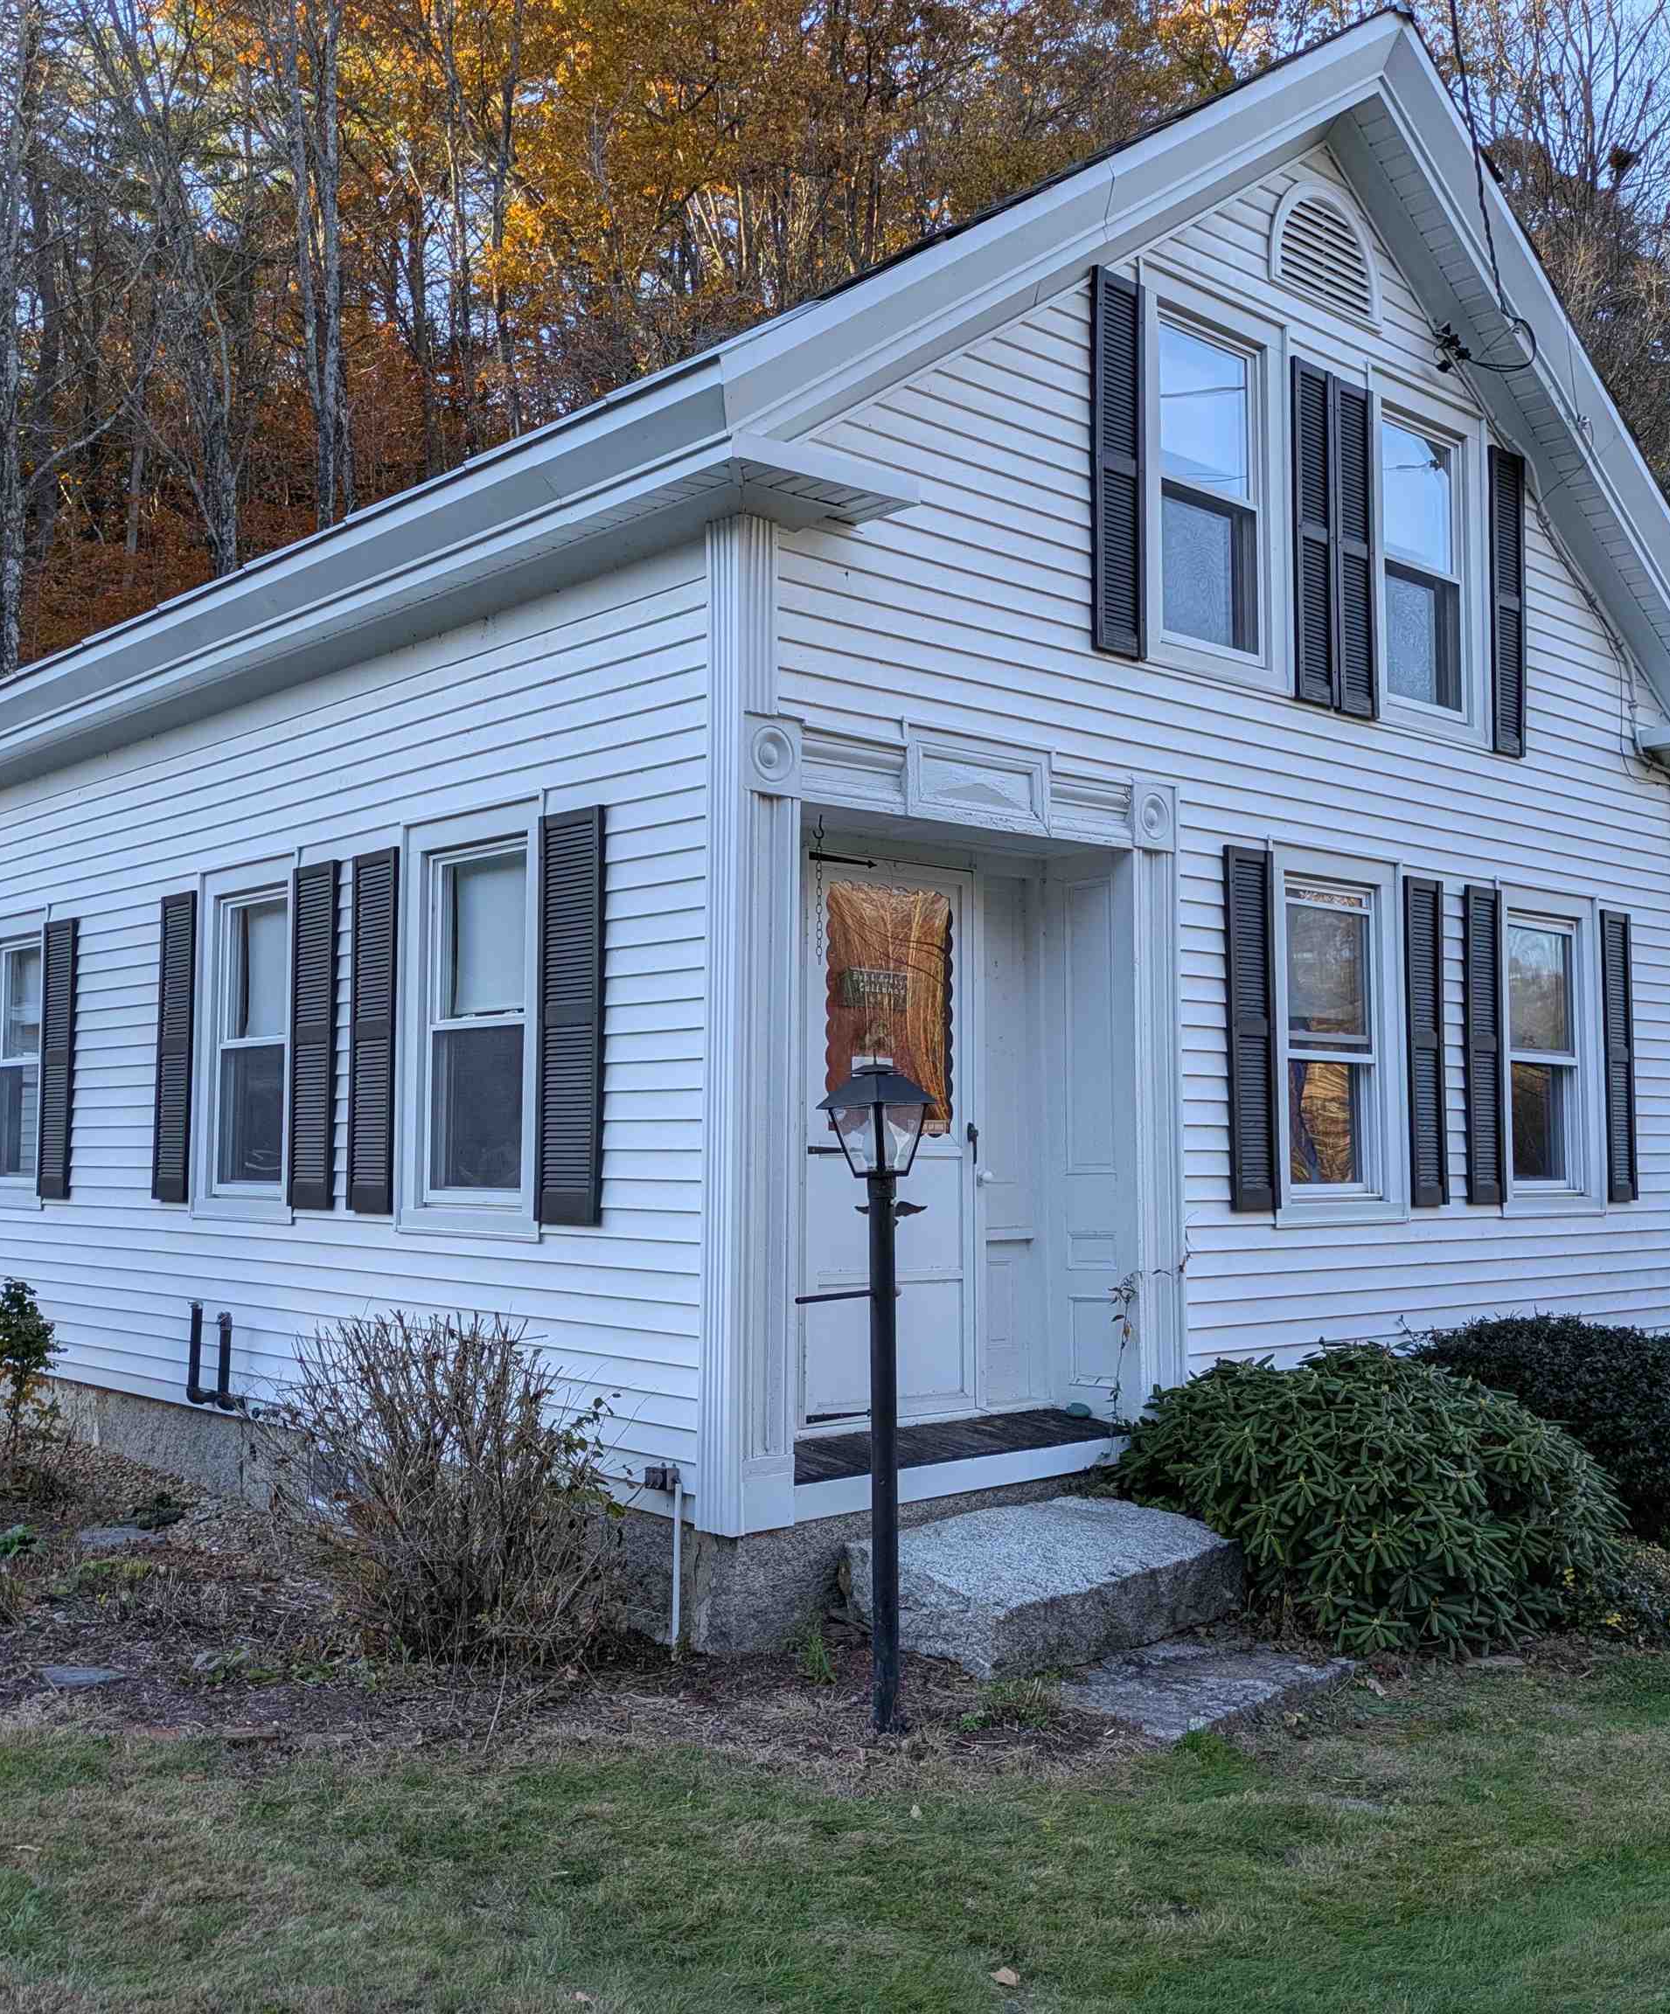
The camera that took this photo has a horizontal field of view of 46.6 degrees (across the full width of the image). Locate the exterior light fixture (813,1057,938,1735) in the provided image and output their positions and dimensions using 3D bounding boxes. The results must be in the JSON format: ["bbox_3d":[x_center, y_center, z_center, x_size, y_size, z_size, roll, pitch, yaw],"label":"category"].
[{"bbox_3d":[0.137,1.173,5.895,0.260,2.003,0.260,4,-6,-41],"label":"exterior light fixture"}]

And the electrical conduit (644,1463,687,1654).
[{"bbox_3d":[-0.549,1.803,6.363,0.070,0.600,0.199,4,-6,-43],"label":"electrical conduit"}]

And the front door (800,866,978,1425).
[{"bbox_3d":[0.221,0.489,7.358,0.860,2.100,0.070,4,-6,-41],"label":"front door"}]

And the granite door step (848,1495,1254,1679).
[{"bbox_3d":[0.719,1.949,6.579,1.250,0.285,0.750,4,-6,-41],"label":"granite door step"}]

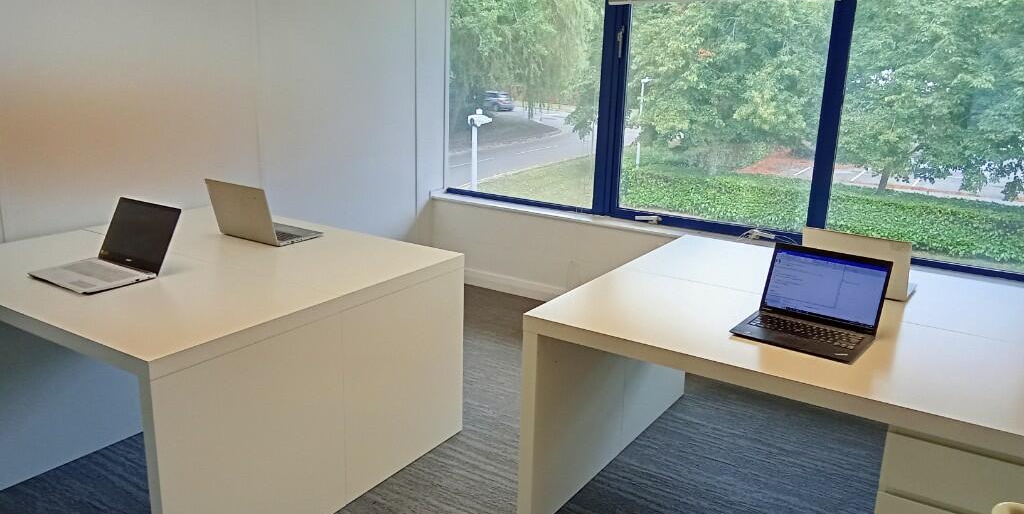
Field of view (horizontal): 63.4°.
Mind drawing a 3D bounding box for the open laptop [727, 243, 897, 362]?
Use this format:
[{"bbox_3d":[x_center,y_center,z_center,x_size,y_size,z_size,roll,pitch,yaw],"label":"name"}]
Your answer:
[{"bbox_3d":[0.842,0.120,2.332,0.333,0.215,0.305,13,19,35],"label":"open laptop"}]

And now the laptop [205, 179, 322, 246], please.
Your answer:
[{"bbox_3d":[-0.964,-0.189,3.234,0.319,0.230,0.287,11,18,29],"label":"laptop"}]

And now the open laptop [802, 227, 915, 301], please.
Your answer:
[{"bbox_3d":[1.183,0.003,2.803,0.332,0.215,0.299,12,18,32],"label":"open laptop"}]

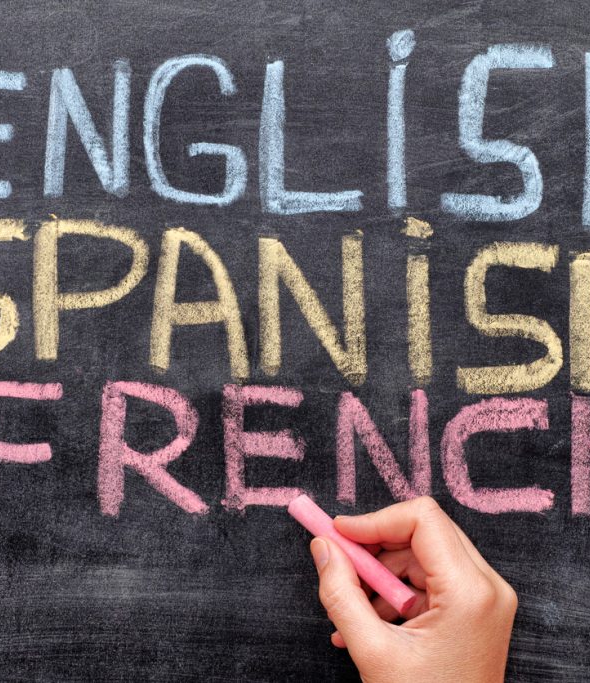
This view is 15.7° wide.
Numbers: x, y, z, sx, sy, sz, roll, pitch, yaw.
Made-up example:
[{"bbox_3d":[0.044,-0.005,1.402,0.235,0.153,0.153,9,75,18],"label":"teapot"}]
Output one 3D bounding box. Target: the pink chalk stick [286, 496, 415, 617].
[{"bbox_3d":[0.028,0.104,1.045,0.076,0.012,0.012,41,-3,19],"label":"pink chalk stick"}]

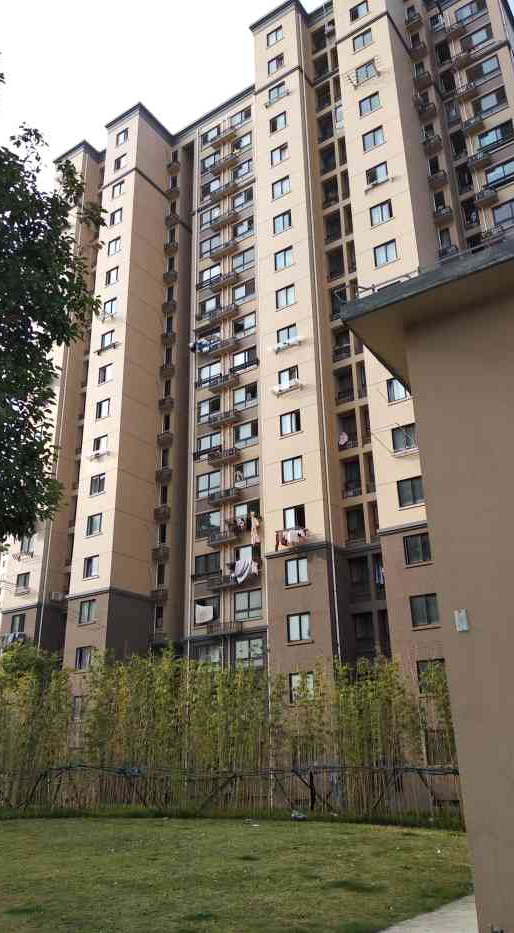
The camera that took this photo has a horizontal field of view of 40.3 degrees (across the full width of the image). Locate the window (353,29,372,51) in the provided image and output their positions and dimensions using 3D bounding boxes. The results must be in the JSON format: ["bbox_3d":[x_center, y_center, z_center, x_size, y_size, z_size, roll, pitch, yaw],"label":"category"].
[{"bbox_3d":[7.078,-28.277,46.653,1.273,1.320,0.120,-14,-26,30],"label":"window"}]

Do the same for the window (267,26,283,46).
[{"bbox_3d":[1.354,-31.986,52.286,1.299,1.369,0.145,-15,-26,30],"label":"window"}]

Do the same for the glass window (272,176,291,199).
[{"bbox_3d":[1.624,-18.572,46.785,1.299,1.369,0.145,-15,-26,30],"label":"glass window"}]

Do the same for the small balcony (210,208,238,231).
[{"bbox_3d":[-2.518,-19.522,55.797,2.183,0.678,0.649,-15,-26,30],"label":"small balcony"}]

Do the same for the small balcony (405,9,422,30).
[{"bbox_3d":[11.164,-31.626,49.958,1.100,0.650,0.680,-14,-26,30],"label":"small balcony"}]

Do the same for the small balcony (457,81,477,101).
[{"bbox_3d":[13.966,-24.695,46.456,1.239,0.678,0.679,-15,-26,30],"label":"small balcony"}]

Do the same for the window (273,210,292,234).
[{"bbox_3d":[1.705,-16.076,46.207,1.302,1.334,0.117,-15,-26,31],"label":"window"}]

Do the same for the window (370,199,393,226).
[{"bbox_3d":[7.344,-14.848,41.191,1.273,1.320,0.120,-14,-26,30],"label":"window"}]

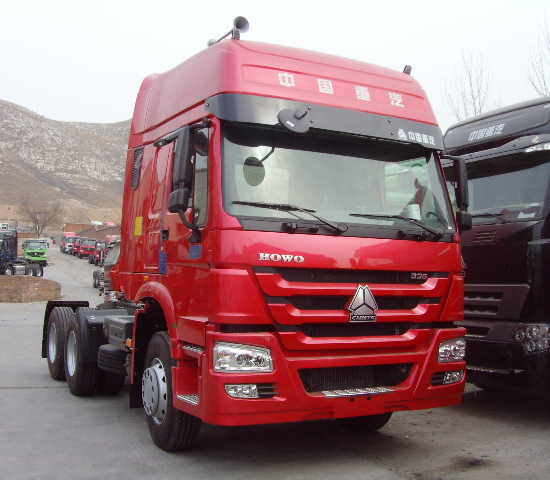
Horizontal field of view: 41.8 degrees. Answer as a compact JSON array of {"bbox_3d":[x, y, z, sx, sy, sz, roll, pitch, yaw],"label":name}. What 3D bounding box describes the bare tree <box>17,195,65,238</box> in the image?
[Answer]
[{"bbox_3d":[-53.429,-5.492,165.000,11.000,10.200,10.000,1,-3,0],"label":"bare tree"}]

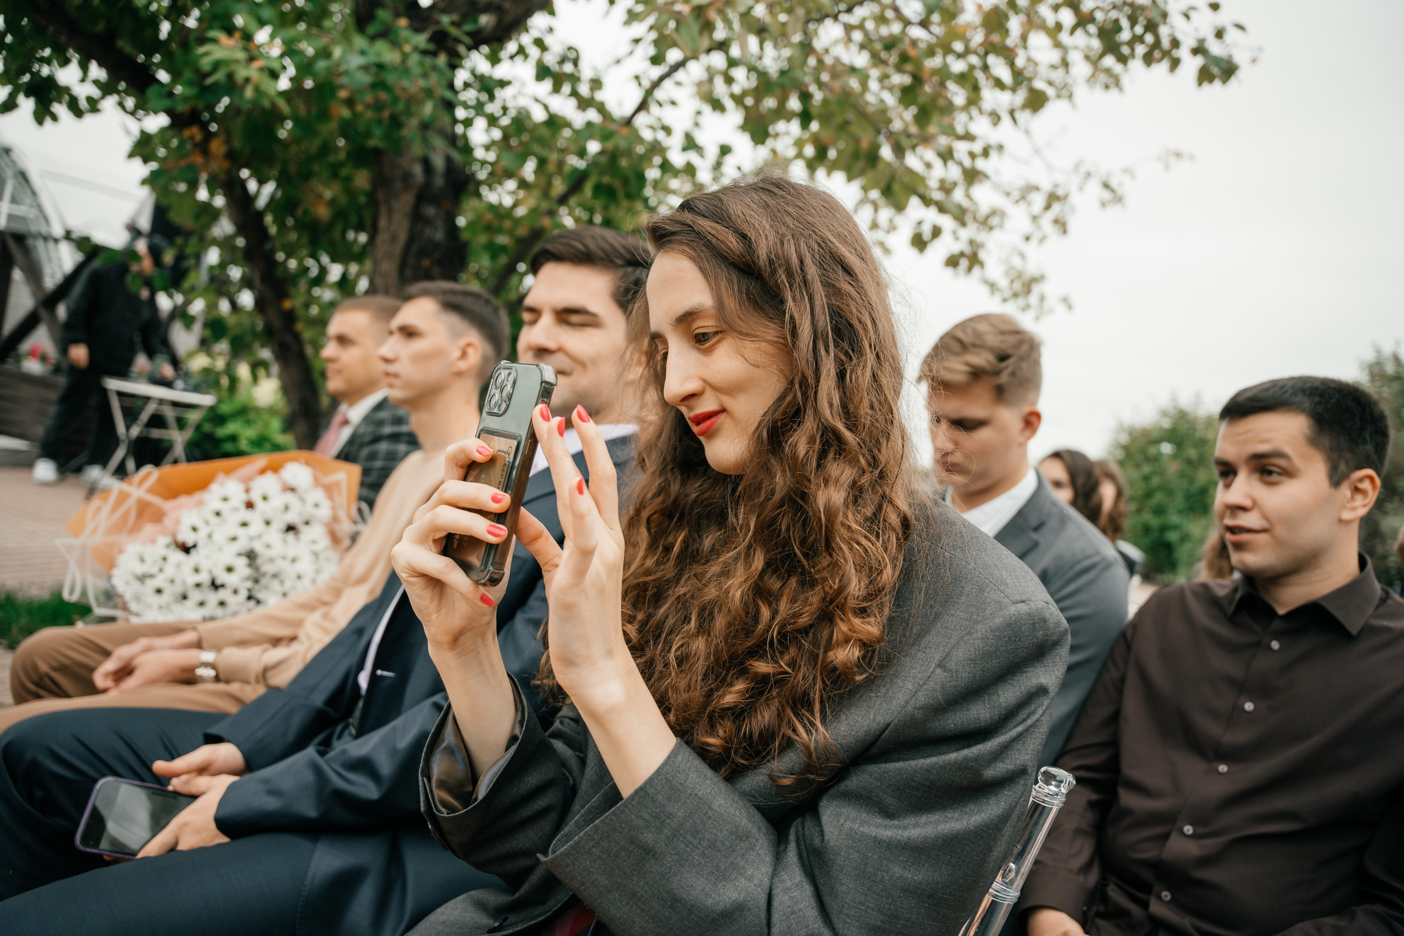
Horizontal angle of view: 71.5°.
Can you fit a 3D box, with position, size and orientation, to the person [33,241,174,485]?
[{"bbox_3d":[-4.081,-0.729,6.650,0.720,1.680,0.620,11,2,28],"label":"person"}]

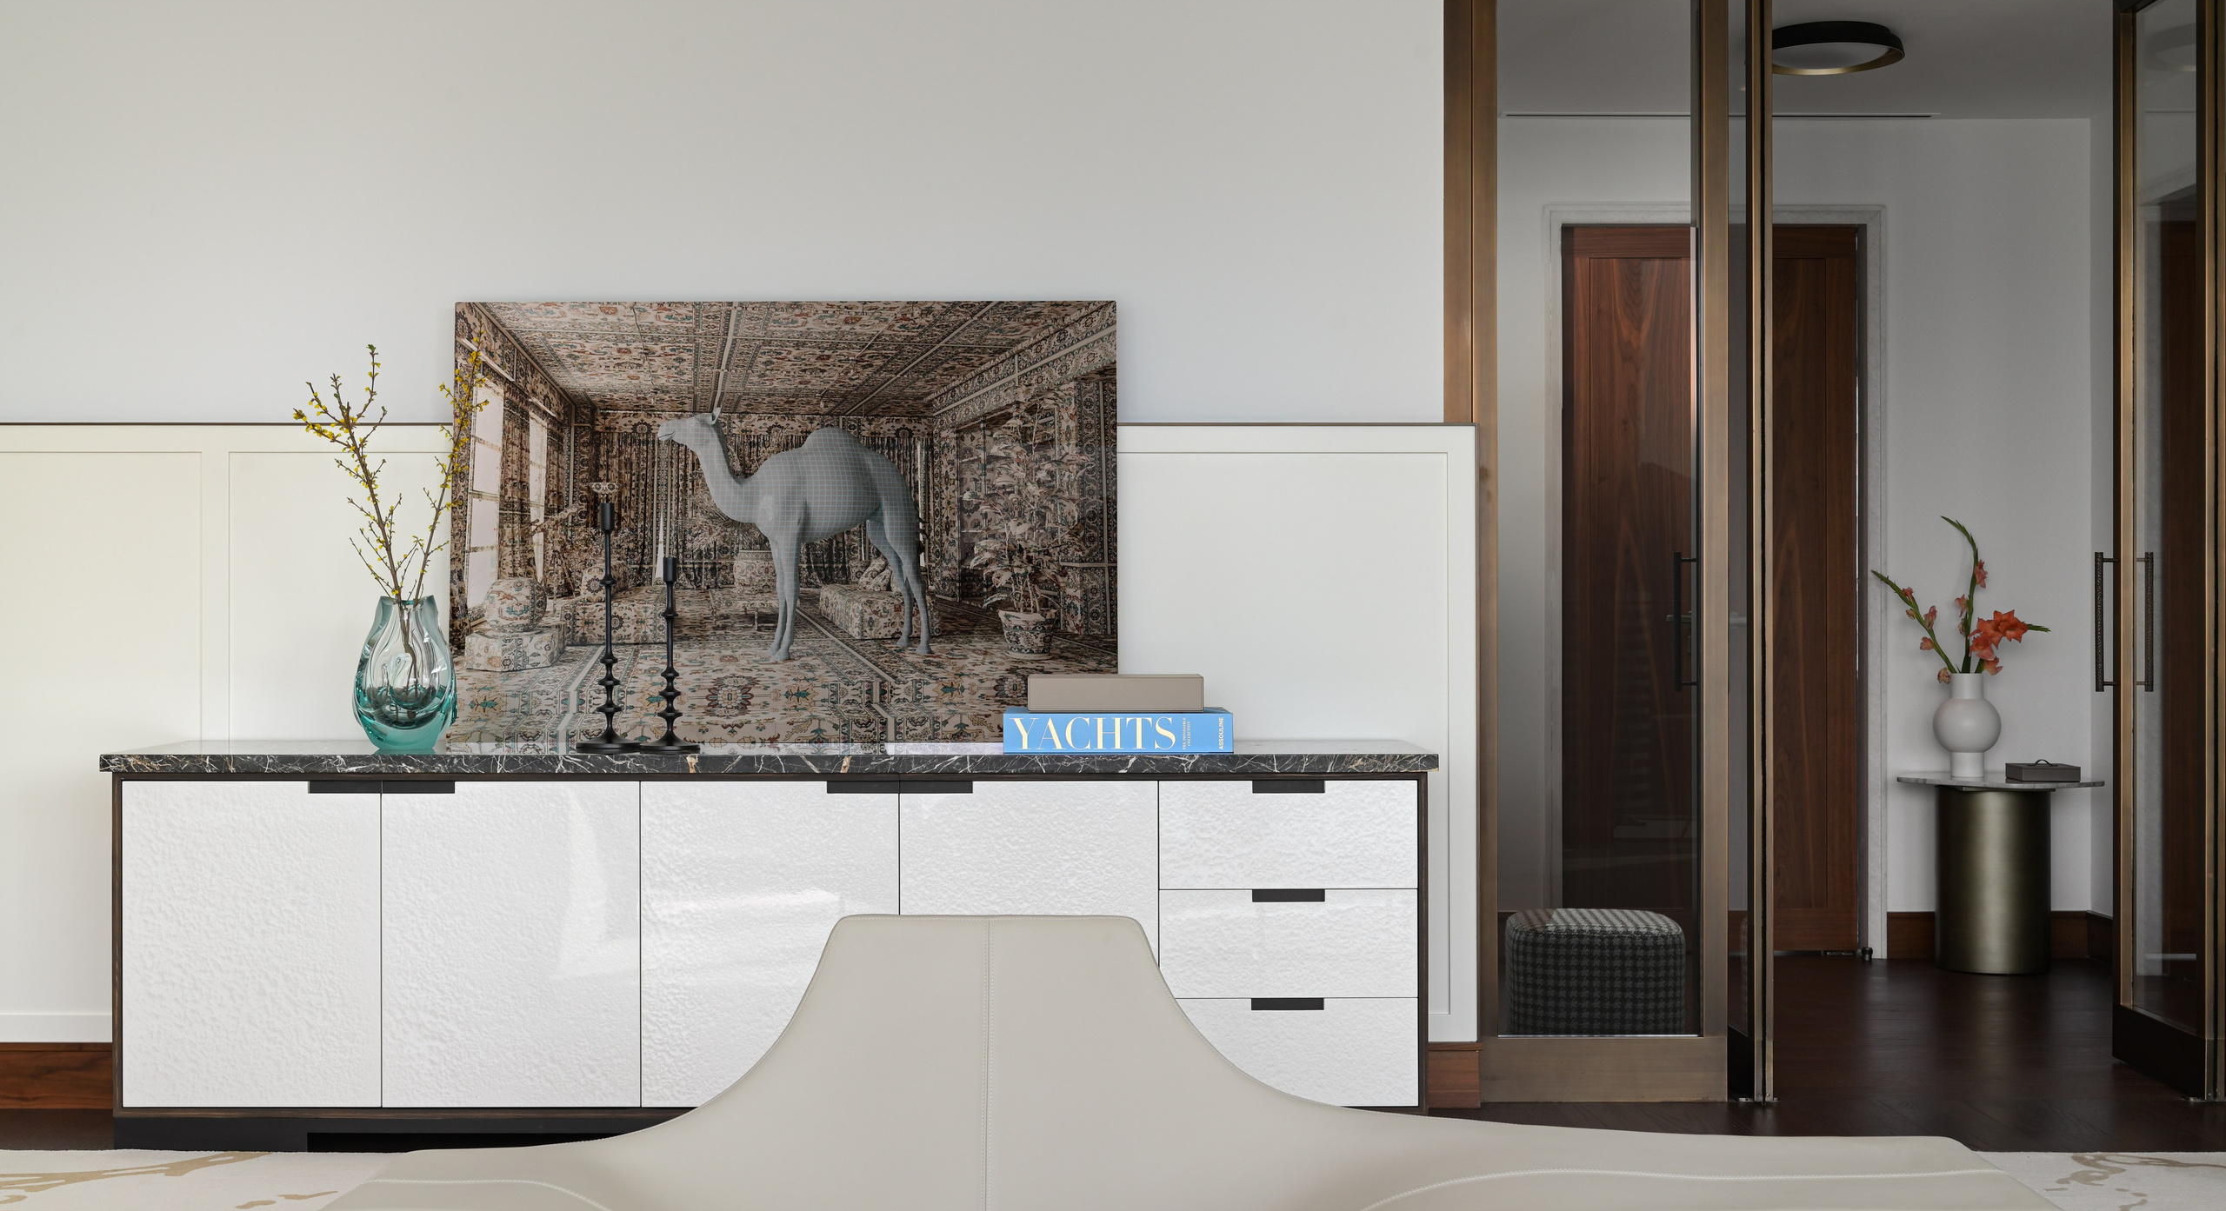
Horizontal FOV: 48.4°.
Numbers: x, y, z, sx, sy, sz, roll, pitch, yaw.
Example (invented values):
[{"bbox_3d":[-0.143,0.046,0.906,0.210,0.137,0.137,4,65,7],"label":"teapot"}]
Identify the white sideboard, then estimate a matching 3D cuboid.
[{"bbox_3d":[-0.672,0.700,5.090,2.580,0.745,0.470,0,0,0],"label":"white sideboard"}]

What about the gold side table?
[{"bbox_3d":[2.610,0.797,7.300,0.585,0.566,0.585,0,0,0],"label":"gold side table"}]

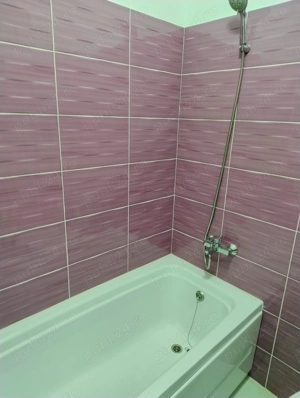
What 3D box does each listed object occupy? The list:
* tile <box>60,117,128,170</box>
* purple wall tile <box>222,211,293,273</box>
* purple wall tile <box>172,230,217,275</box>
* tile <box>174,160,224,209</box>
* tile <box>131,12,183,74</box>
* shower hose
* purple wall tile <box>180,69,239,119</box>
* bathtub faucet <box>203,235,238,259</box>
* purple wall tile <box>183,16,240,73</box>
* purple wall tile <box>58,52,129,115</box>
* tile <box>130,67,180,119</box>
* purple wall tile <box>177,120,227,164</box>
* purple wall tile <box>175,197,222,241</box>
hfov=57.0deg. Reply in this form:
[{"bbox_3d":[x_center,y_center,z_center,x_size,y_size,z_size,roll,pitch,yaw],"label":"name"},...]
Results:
[{"bbox_3d":[-0.266,-0.287,1.392,0.400,0.250,0.010,-13,22,-41],"label":"tile"},{"bbox_3d":[0.570,0.228,1.512,0.010,0.250,0.400,-13,22,-41],"label":"purple wall tile"},{"bbox_3d":[0.295,0.368,1.865,0.010,0.230,0.400,-13,23,-41],"label":"purple wall tile"},{"bbox_3d":[0.309,-0.104,1.718,0.010,0.250,0.400,-13,22,-41],"label":"tile"},{"bbox_3d":[0.044,-0.836,1.509,0.400,0.250,0.010,-13,23,-41],"label":"tile"},{"bbox_3d":[0.377,-0.143,1.467,0.105,1.165,0.090,-13,23,-41],"label":"shower hose"},{"bbox_3d":[0.326,-0.584,1.573,0.010,0.250,0.400,-13,23,-41],"label":"purple wall tile"},{"bbox_3d":[0.385,0.267,1.606,0.160,0.125,0.205,-13,23,-41],"label":"bathtub faucet"},{"bbox_3d":[0.334,-0.824,1.500,0.010,0.250,0.400,-13,23,-41],"label":"purple wall tile"},{"bbox_3d":[-0.258,-0.527,1.320,0.400,0.250,0.010,-13,22,-41],"label":"purple wall tile"},{"bbox_3d":[0.037,-0.596,1.581,0.400,0.250,0.010,-13,22,-41],"label":"tile"},{"bbox_3d":[0.316,-0.344,1.646,0.010,0.250,0.400,-13,22,-41],"label":"purple wall tile"},{"bbox_3d":[0.303,0.137,1.794,0.010,0.250,0.400,-13,23,-41],"label":"purple wall tile"}]

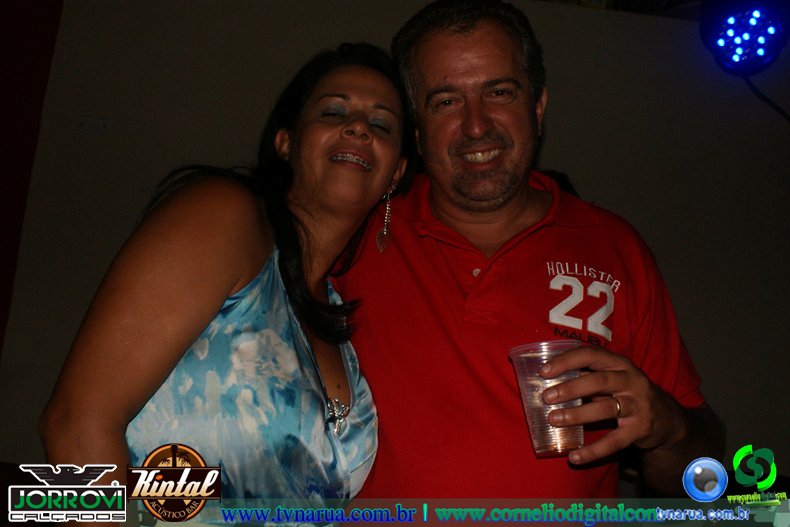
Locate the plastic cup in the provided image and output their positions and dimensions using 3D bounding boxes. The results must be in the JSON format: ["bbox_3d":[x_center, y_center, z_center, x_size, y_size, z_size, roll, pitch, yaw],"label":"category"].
[{"bbox_3d":[0.173,0.147,0.937,0.079,0.112,0.079,-5,-13,0],"label":"plastic cup"}]

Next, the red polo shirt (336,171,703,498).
[{"bbox_3d":[0.082,0.235,1.080,0.540,0.720,0.300,4,-7,6],"label":"red polo shirt"}]

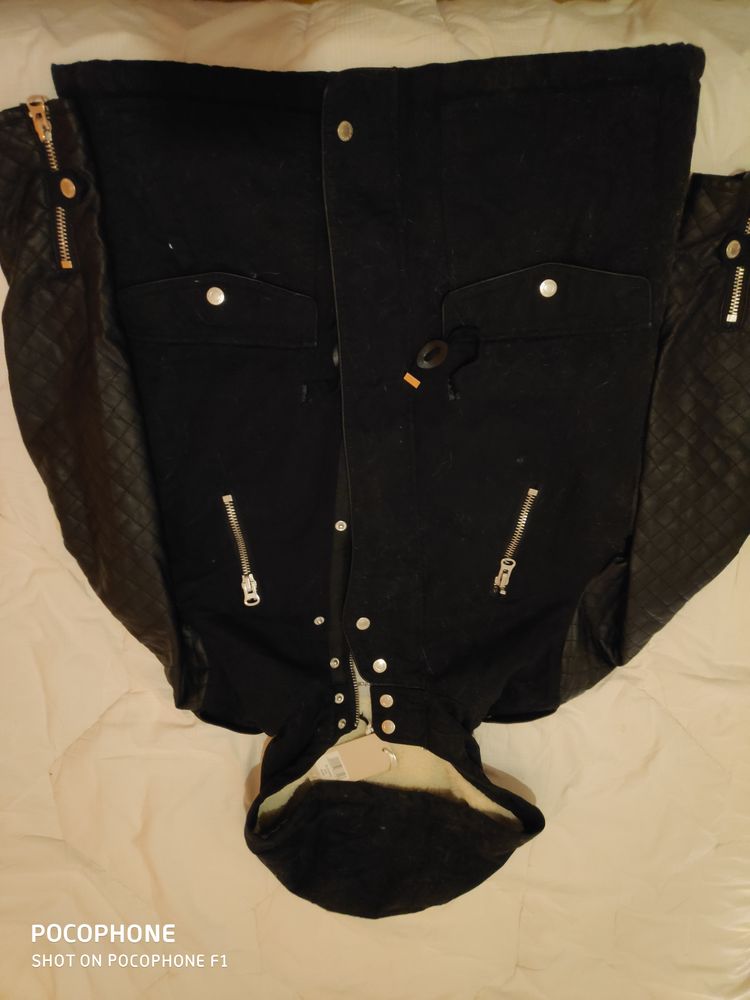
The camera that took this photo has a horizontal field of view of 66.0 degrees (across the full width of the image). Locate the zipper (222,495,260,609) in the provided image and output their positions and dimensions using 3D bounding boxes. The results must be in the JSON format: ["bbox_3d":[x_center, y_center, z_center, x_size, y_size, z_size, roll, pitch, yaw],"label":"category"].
[{"bbox_3d":[-0.149,0.059,0.644,0.019,0.010,0.140,-5,113,2],"label":"zipper"}]

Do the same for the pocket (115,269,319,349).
[{"bbox_3d":[-0.146,-0.179,0.542,0.184,0.012,0.064,2,113,-1],"label":"pocket"}]

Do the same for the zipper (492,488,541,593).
[{"bbox_3d":[0.157,0.050,0.640,0.022,0.010,0.136,10,113,-4],"label":"zipper"}]

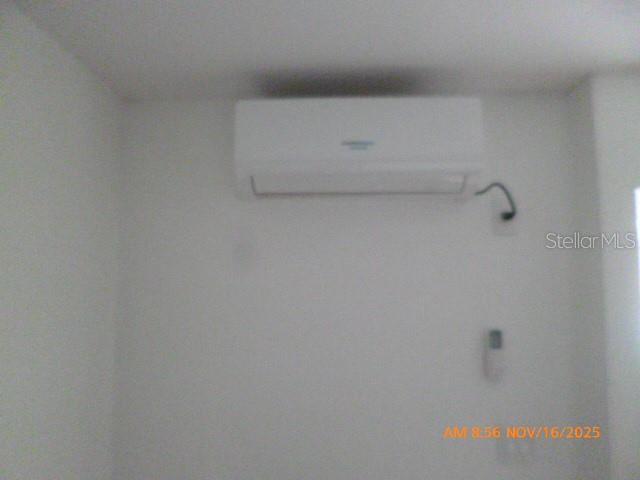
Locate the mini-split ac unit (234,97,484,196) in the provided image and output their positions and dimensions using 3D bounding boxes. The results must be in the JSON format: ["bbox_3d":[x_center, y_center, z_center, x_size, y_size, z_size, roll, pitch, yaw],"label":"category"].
[{"bbox_3d":[0.123,-0.295,1.476,0.770,0.292,0.200,0,-4,1],"label":"mini-split ac unit"}]

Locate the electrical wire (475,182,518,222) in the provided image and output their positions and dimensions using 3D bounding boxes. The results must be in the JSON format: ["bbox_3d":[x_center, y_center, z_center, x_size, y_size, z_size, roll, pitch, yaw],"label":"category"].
[{"bbox_3d":[0.601,-0.131,1.517,0.143,0.130,0.070,0,-4,1],"label":"electrical wire"}]

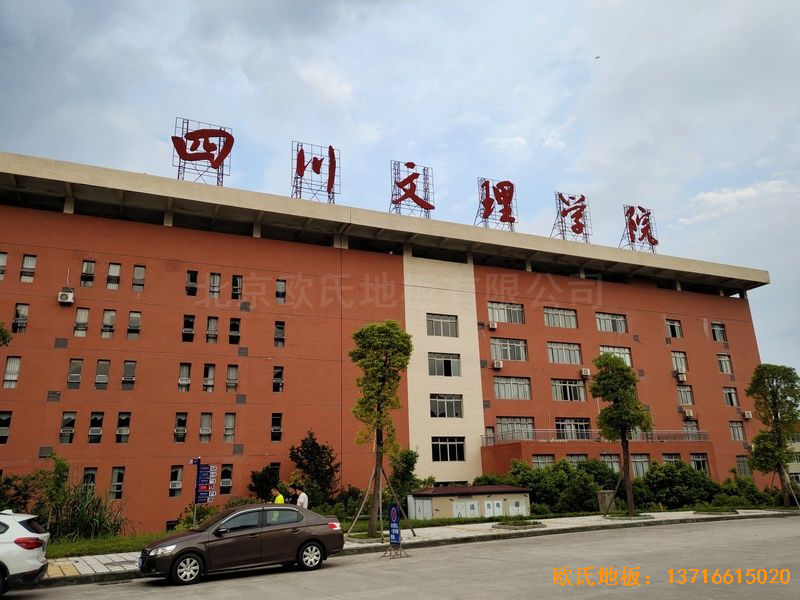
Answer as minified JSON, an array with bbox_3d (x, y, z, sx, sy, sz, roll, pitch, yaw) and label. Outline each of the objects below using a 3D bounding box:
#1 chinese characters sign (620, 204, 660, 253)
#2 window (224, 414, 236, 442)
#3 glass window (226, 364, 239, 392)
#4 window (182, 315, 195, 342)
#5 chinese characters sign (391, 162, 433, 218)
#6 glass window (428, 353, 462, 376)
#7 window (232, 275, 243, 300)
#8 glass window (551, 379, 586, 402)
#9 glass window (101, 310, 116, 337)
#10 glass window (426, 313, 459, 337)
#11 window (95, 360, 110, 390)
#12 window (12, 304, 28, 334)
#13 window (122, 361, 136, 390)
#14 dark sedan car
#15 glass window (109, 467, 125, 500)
[{"bbox_3d":[24.813,-7.055,61.851,4.216,5.152,0.800,6,-19,-22],"label":"chinese characters sign"},{"bbox_3d":[-12.305,9.236,43.533,0.730,2.023,0.180,5,-18,-23],"label":"window"},{"bbox_3d":[-11.714,5.501,42.090,0.708,1.913,0.150,5,-18,-22],"label":"glass window"},{"bbox_3d":[-14.700,2.006,41.884,0.718,1.921,0.150,5,-18,-22],"label":"window"},{"bbox_3d":[1.143,-9.440,51.858,4.012,4.972,0.800,5,-18,-22],"label":"chinese characters sign"},{"bbox_3d":[3.885,5.629,51.956,3.054,1.979,0.180,5,-18,-23],"label":"glass window"},{"bbox_3d":[-12.923,-0.995,47.817,0.770,2.051,0.200,5,-18,-22],"label":"window"},{"bbox_3d":[15.165,8.100,53.880,3.677,1.974,0.160,5,-18,-22],"label":"glass window"},{"bbox_3d":[-19.351,1.615,39.970,0.719,1.944,0.150,5,-18,-22],"label":"glass window"},{"bbox_3d":[3.552,2.139,49.840,2.870,1.907,0.150,5,-18,-22],"label":"glass window"},{"bbox_3d":[-19.263,4.861,38.984,0.735,1.909,0.150,5,-18,-22],"label":"window"},{"bbox_3d":[-24.324,1.202,38.577,0.707,1.955,0.150,6,-19,-22],"label":"window"},{"bbox_3d":[-18.156,5.081,40.344,0.670,2.008,0.160,5,-18,-22],"label":"window"},{"bbox_3d":[-3.556,5.550,13.945,4.440,1.466,1.750,8,-20,-28],"label":"dark sedan car"},{"bbox_3d":[-17.240,11.216,36.748,0.710,1.893,0.150,5,-19,-23],"label":"glass window"}]

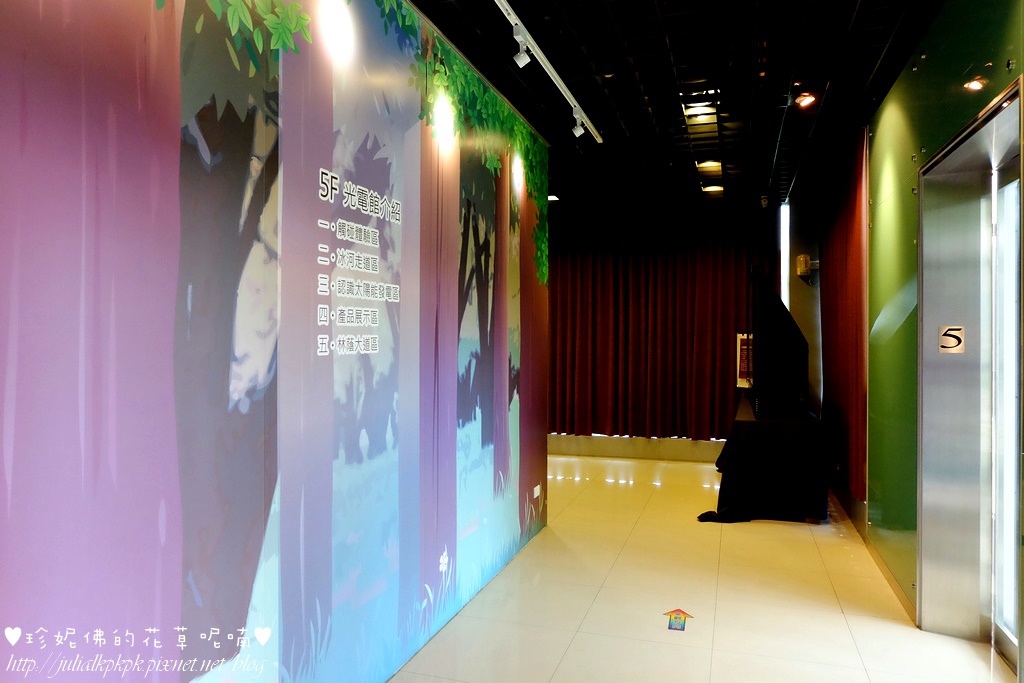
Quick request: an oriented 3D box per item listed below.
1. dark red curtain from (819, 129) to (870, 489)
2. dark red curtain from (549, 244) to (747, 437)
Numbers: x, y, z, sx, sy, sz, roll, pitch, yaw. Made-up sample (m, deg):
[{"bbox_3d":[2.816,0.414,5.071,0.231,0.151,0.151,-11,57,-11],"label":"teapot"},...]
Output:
[{"bbox_3d":[2.700,-0.170,5.670,0.150,2.420,2.600,0,0,18],"label":"dark red curtain"},{"bbox_3d":[1.510,-0.070,7.530,2.500,2.300,0.150,0,0,18],"label":"dark red curtain"}]

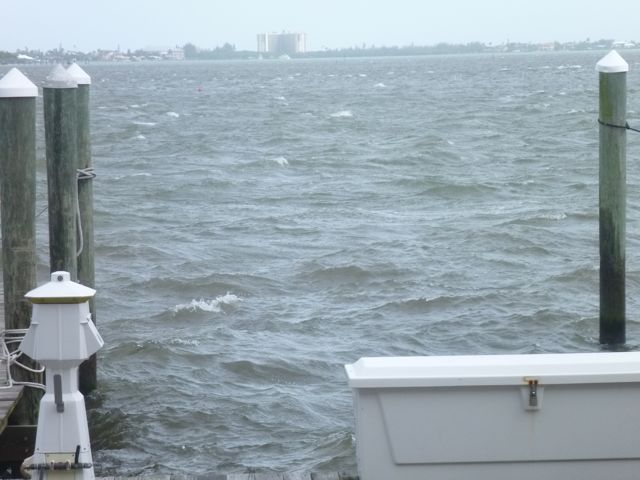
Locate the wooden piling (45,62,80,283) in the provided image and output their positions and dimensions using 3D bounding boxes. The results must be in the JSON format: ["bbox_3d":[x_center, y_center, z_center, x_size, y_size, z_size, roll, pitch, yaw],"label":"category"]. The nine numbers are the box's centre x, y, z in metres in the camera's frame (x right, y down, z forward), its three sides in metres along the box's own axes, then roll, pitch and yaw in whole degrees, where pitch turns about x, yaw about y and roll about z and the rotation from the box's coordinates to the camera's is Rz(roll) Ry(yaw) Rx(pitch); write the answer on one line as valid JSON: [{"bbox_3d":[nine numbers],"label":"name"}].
[{"bbox_3d":[-1.900,0.048,18.500,0.255,2.700,0.255,-1,4,0],"label":"wooden piling"}]

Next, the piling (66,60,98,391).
[{"bbox_3d":[-1.973,-0.097,20.500,0.260,2.720,0.260,-1,4,0],"label":"piling"}]

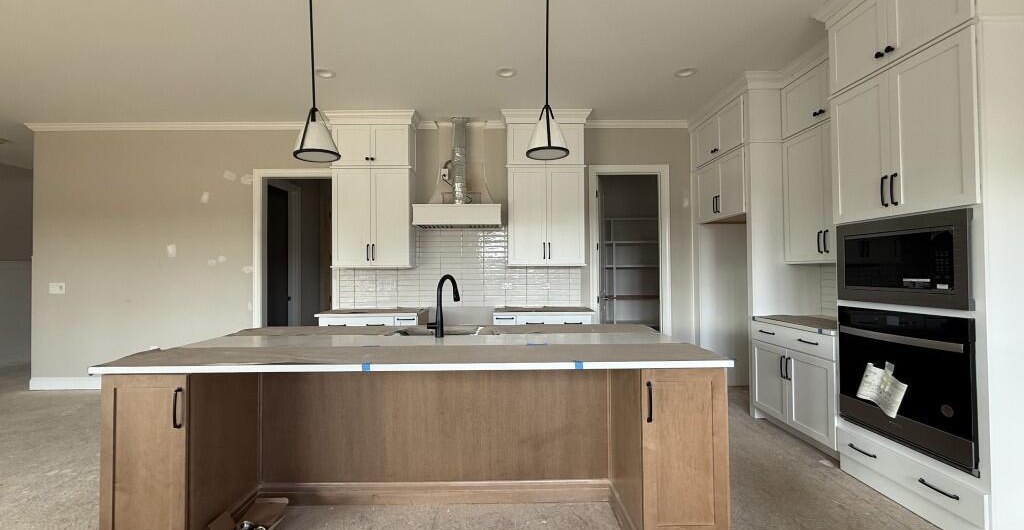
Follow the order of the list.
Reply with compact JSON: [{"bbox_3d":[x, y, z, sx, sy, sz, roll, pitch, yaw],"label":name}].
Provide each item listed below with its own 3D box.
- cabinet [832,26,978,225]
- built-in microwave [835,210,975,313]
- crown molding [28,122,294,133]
[{"bbox_3d":[2.430,-0.693,2.316,0.638,0.833,0.842,0,-1,-1],"label":"cabinet"},{"bbox_3d":[2.374,-0.017,2.327,0.481,0.471,0.767,0,-1,-1],"label":"built-in microwave"},{"bbox_3d":[-3.825,-1.591,4.755,3.480,0.081,0.072,0,-1,-1],"label":"crown molding"}]

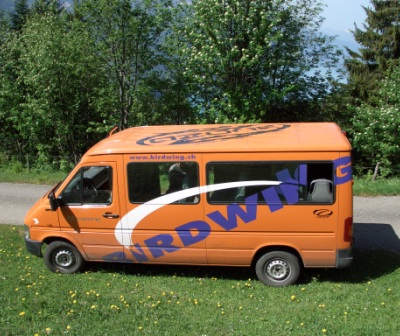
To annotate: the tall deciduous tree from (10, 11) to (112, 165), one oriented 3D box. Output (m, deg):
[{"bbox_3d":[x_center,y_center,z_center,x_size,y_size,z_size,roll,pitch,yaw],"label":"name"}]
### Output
[{"bbox_3d":[-4.678,-2.642,14.531,3.402,5.380,3.300,-3,16,0],"label":"tall deciduous tree"}]

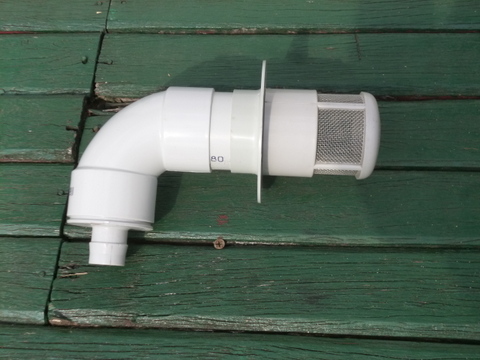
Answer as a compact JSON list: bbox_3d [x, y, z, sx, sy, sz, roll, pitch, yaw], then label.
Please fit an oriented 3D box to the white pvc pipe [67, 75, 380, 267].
[{"bbox_3d":[-0.015,-0.017,0.712,0.301,0.139,0.205,2,69,2],"label":"white pvc pipe"}]

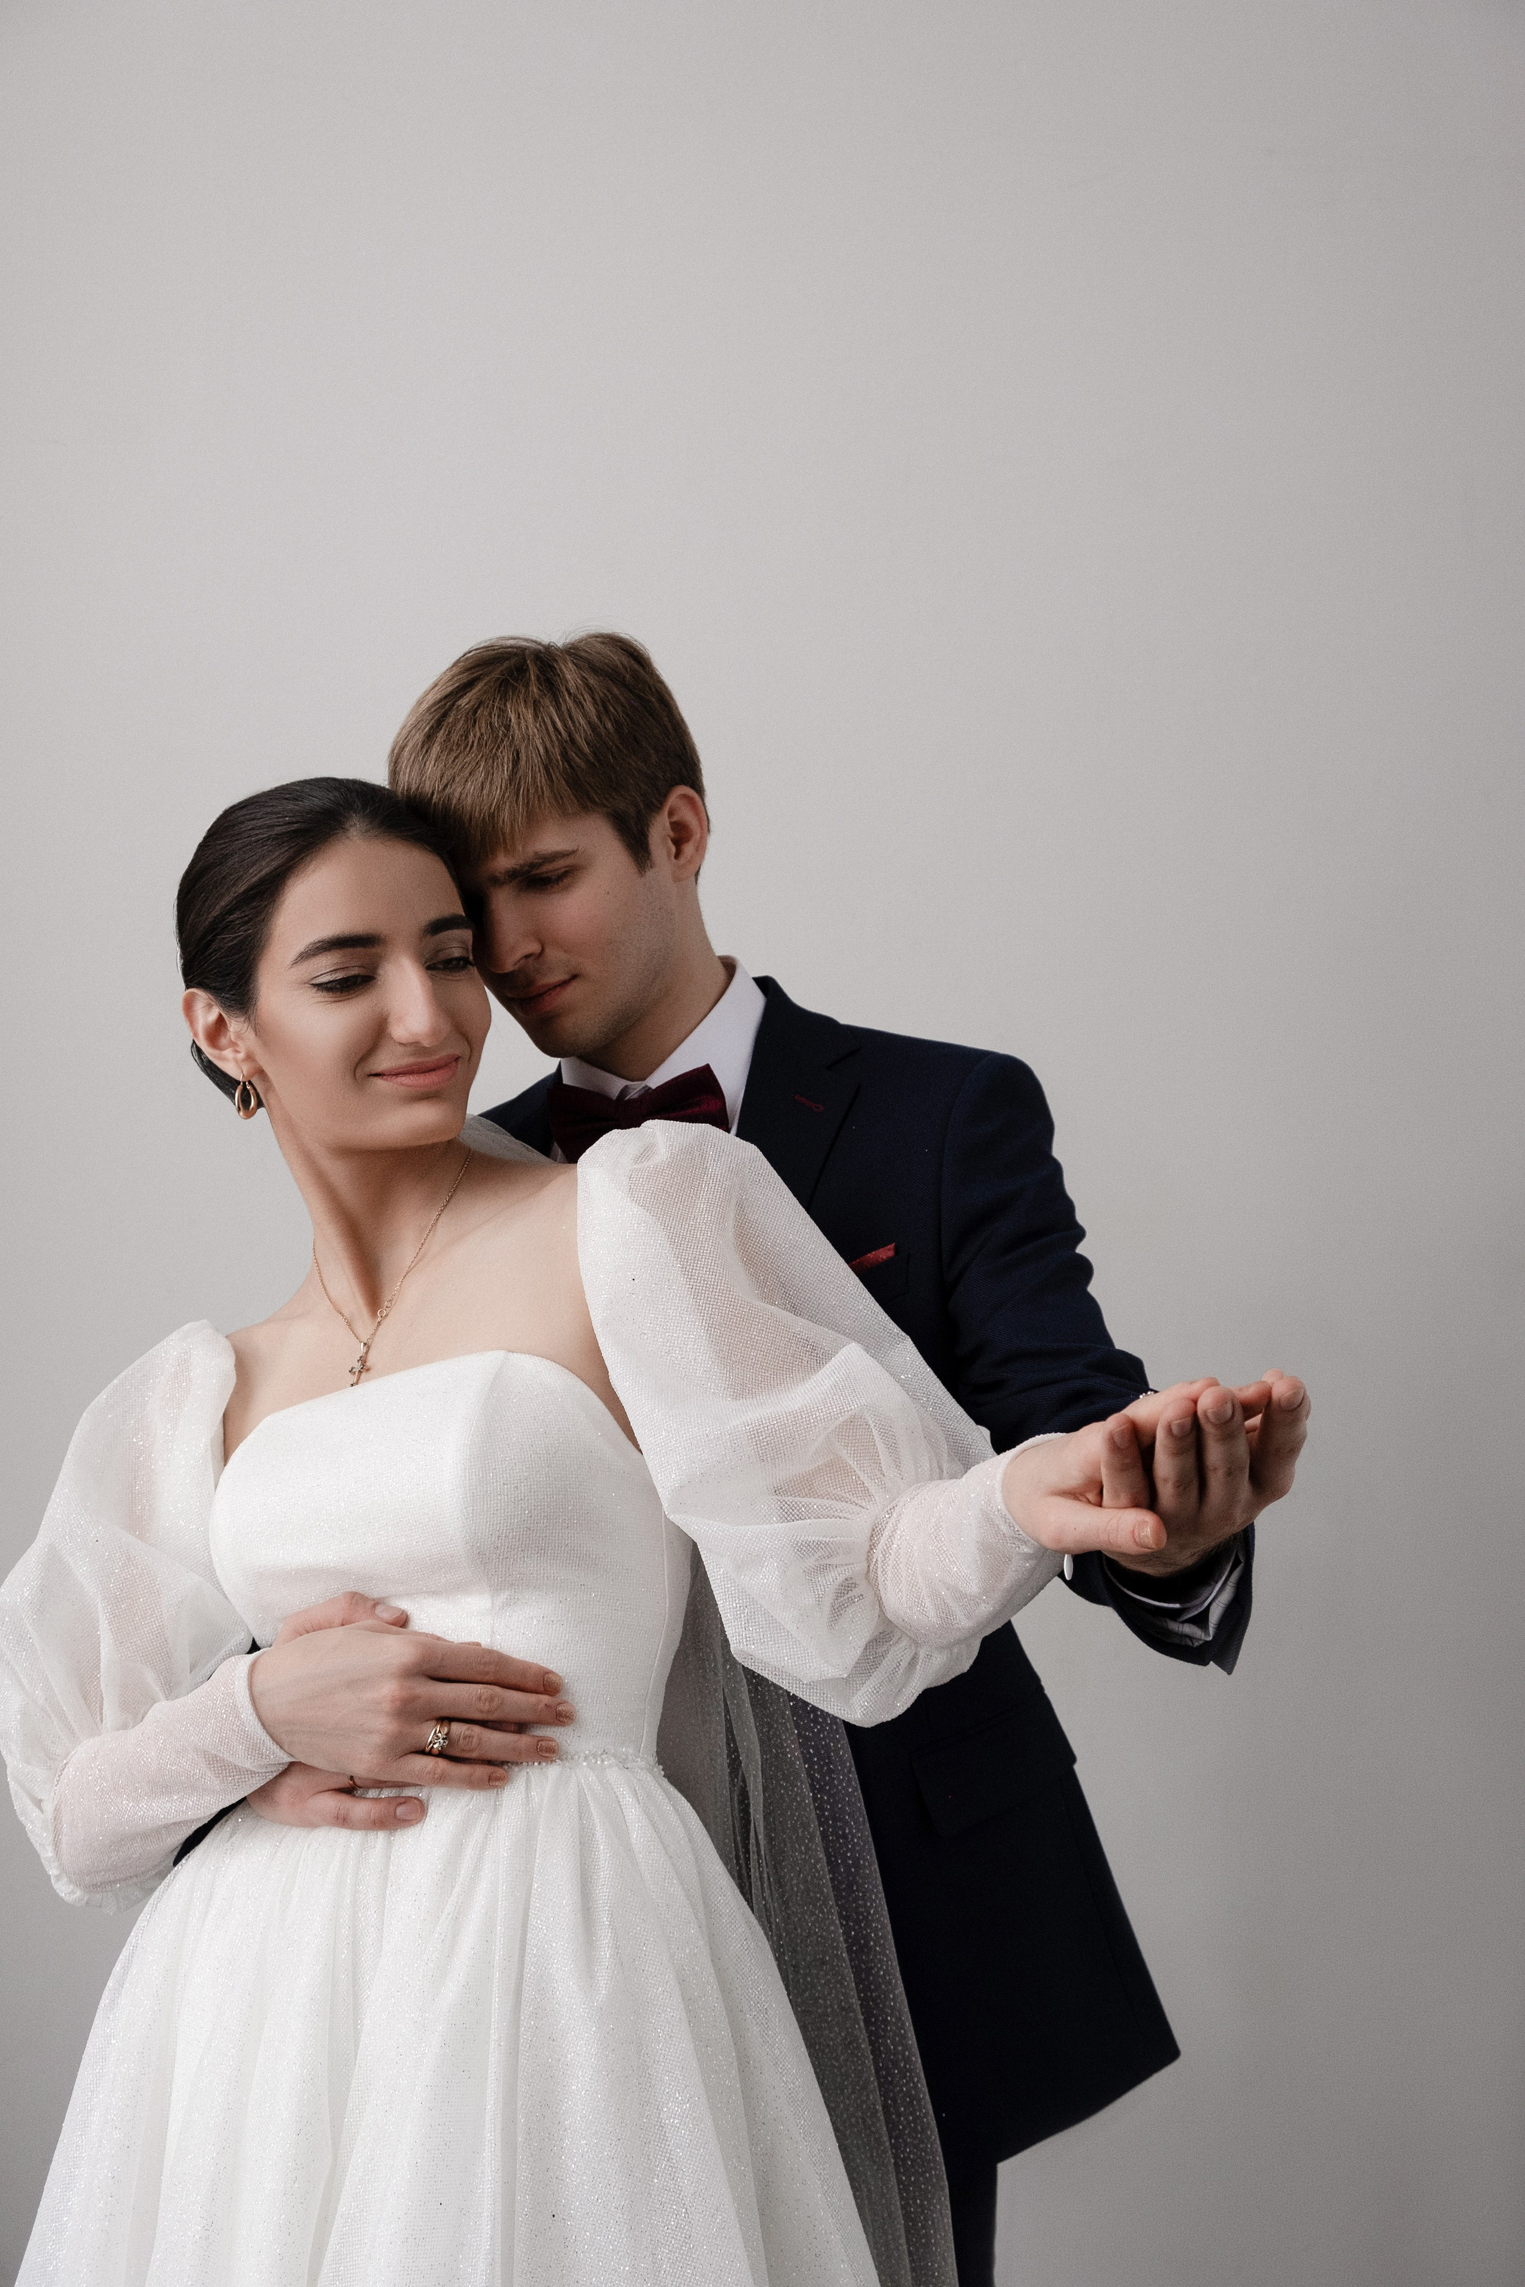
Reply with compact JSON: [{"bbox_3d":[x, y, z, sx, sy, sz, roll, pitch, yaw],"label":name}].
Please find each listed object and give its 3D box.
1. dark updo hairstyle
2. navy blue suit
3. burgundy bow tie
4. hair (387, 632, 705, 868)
[{"bbox_3d":[-0.263,-0.128,1.610,0.165,0.200,0.215,-8,-1,-25],"label":"dark updo hairstyle"},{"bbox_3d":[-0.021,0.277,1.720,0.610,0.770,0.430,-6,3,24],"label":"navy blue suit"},{"bbox_3d":[-0.076,-0.019,1.655,0.120,0.054,0.035,-7,3,23],"label":"burgundy bow tie"},{"bbox_3d":[-0.133,-0.243,1.690,0.175,0.175,0.215,-1,25,40],"label":"hair"}]

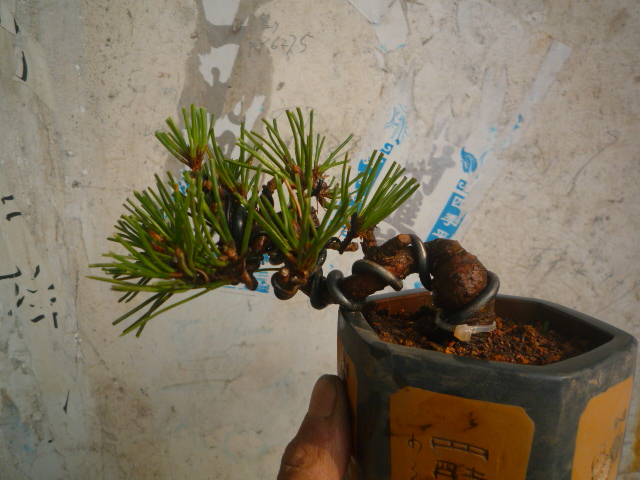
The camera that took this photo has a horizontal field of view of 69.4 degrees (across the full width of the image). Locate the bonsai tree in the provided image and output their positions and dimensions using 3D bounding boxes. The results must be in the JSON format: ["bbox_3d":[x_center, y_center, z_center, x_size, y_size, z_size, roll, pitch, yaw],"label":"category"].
[{"bbox_3d":[-0.011,-0.007,0.202,0.172,0.100,0.092,1,7,0],"label":"bonsai tree"}]

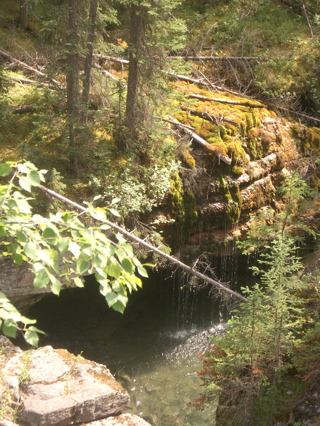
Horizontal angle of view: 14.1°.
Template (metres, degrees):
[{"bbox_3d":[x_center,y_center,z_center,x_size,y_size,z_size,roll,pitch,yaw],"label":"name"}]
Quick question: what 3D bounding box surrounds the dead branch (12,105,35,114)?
[{"bbox_3d":[-2.742,-2.077,26.075,0.449,0.130,0.130,-15,24,-20],"label":"dead branch"}]

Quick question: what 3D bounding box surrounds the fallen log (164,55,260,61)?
[{"bbox_3d":[1.156,-3.392,28.200,2.116,0.100,0.100,0,19,0],"label":"fallen log"}]

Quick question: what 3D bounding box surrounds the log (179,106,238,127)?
[{"bbox_3d":[0.938,-1.835,24.500,1.196,0.110,0.110,18,24,20],"label":"log"}]

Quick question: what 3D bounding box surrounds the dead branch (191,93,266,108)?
[{"bbox_3d":[1.307,-2.160,24.975,1.553,0.090,0.090,10,21,17],"label":"dead branch"}]

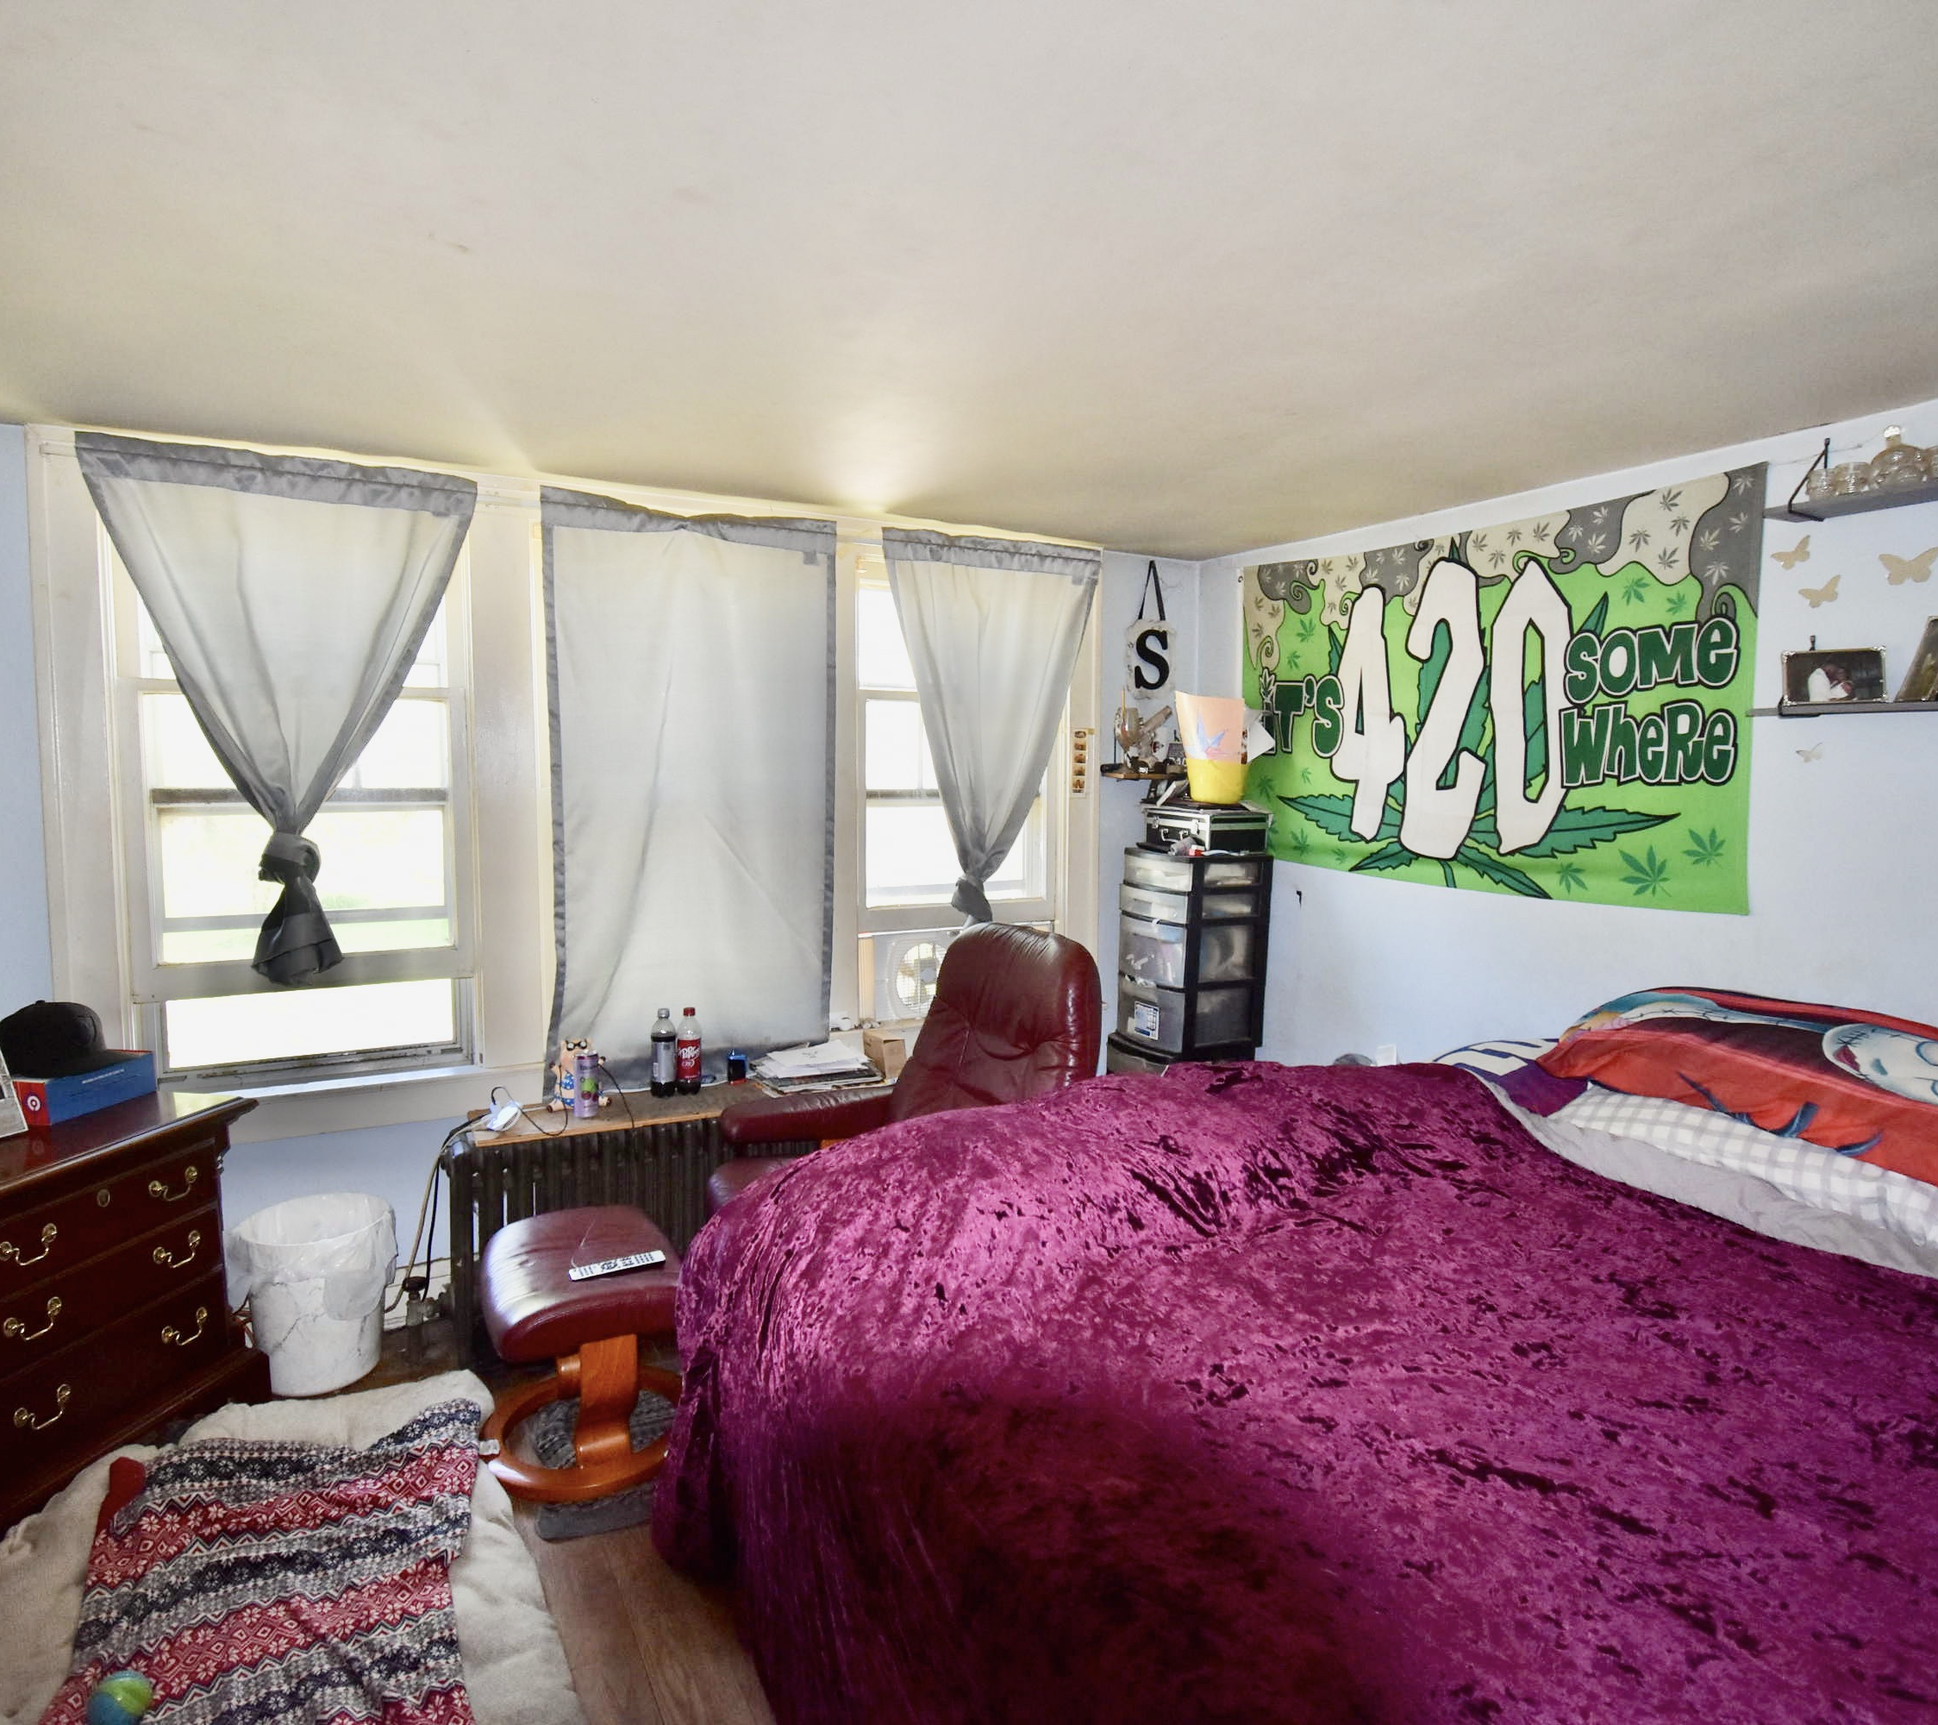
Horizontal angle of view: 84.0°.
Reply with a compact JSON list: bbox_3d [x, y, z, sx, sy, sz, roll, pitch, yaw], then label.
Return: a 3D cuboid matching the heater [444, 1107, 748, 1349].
[{"bbox_3d":[-0.826,0.874,2.696,0.860,0.505,0.220,-2,5,-29],"label":"heater"}]

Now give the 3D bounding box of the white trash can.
[{"bbox_3d":[-1.430,0.962,2.378,0.295,0.355,0.295,-2,5,-29],"label":"white trash can"}]

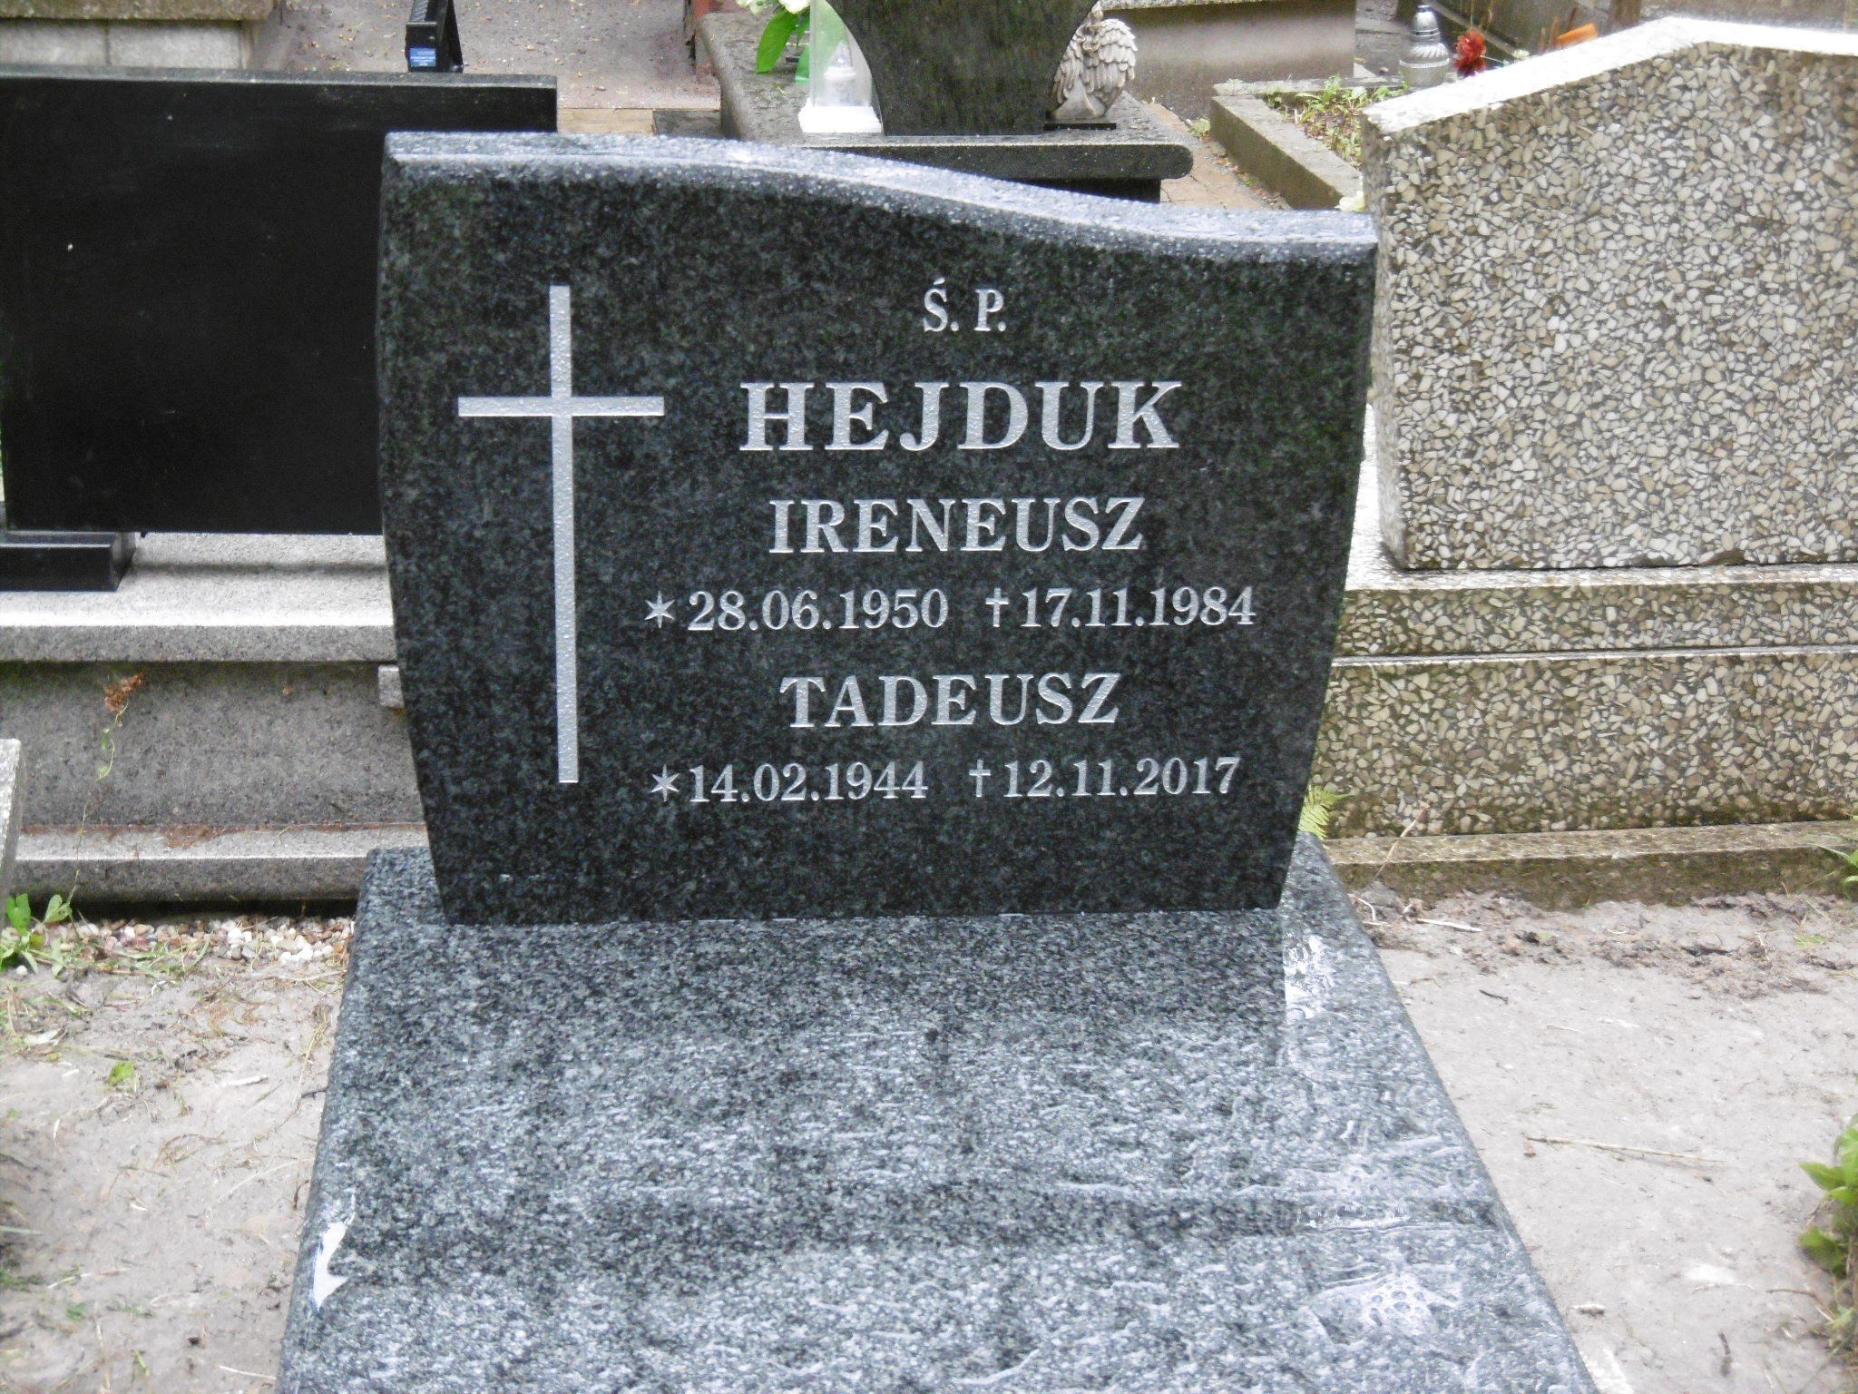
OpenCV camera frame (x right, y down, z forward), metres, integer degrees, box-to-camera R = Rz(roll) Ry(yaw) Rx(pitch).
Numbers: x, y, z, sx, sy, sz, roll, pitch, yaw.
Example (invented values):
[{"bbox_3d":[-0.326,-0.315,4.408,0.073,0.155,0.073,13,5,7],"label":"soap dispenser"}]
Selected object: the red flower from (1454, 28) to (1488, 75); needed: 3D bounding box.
[{"bbox_3d":[1.128,-1.343,6.600,0.070,0.092,0.070,4,20,9],"label":"red flower"}]

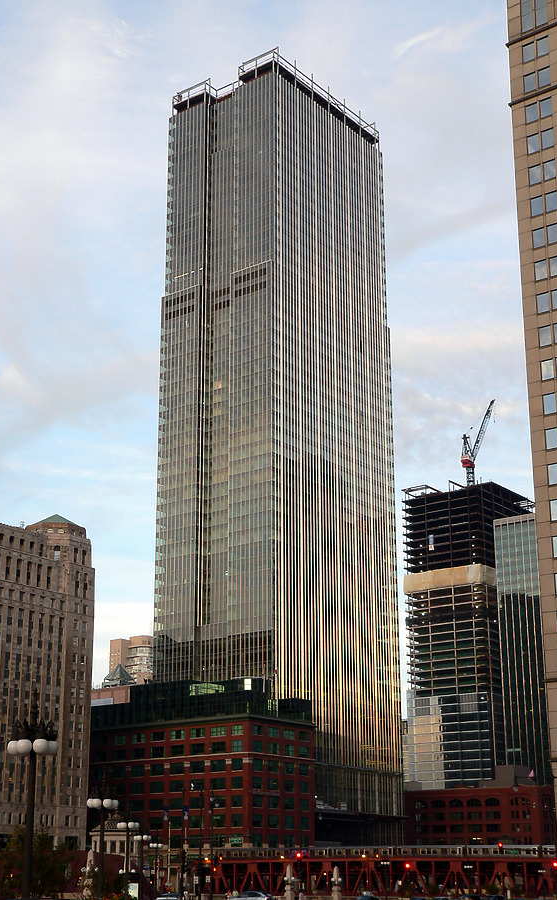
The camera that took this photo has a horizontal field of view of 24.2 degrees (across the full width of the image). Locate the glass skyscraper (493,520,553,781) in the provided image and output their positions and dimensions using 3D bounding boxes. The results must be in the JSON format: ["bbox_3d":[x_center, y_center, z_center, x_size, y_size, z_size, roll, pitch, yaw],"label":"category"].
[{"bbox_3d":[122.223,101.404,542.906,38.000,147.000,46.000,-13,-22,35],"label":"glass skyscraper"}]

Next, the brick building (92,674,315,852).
[{"bbox_3d":[-21.345,82.204,318.238,56.000,45.000,25.500,-13,-22,35],"label":"brick building"}]

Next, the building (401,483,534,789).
[{"bbox_3d":[92.432,103.823,579.136,45.000,165.000,56.000,-13,-22,35],"label":"building"}]

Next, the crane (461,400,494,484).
[{"bbox_3d":[93.751,-3.015,616.004,25.000,55.000,6.000,16,-24,-41],"label":"crane"}]

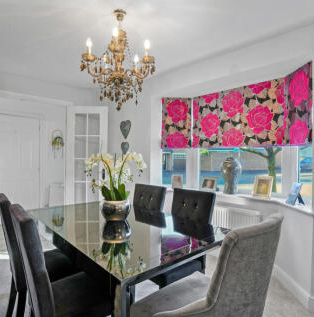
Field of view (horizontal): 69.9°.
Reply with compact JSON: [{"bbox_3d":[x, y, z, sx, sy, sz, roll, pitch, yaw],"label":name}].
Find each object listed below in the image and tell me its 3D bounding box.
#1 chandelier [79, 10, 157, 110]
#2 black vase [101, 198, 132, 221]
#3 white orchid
[{"bbox_3d":[-0.285,-0.752,1.720,0.560,0.775,0.550,0,0,0],"label":"chandelier"},{"bbox_3d":[-0.316,0.397,1.745,0.225,0.140,0.225,0,0,0],"label":"black vase"},{"bbox_3d":[-0.320,0.130,1.735,0.480,0.385,0.330,0,0,0],"label":"white orchid"}]

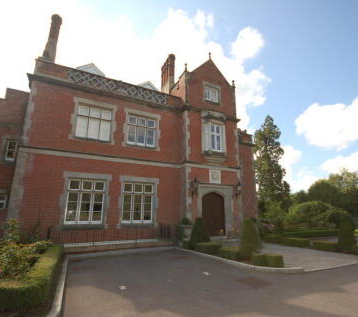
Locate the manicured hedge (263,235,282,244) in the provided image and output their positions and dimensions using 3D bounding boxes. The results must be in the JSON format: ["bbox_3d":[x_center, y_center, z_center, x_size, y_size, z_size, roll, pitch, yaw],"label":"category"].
[{"bbox_3d":[4.723,4.133,10.162,0.902,0.330,0.550,-6,-14,27],"label":"manicured hedge"}]

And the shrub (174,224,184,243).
[{"bbox_3d":[-0.040,3.753,9.990,0.460,0.870,0.460,7,-14,-26],"label":"shrub"}]

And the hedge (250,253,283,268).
[{"bbox_3d":[2.901,3.308,6.559,0.941,0.340,0.420,-2,-13,12],"label":"hedge"}]

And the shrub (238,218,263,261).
[{"bbox_3d":[2.566,2.855,7.246,0.850,1.310,0.850,6,-14,-26],"label":"shrub"}]

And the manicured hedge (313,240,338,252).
[{"bbox_3d":[7.594,4.462,10.047,0.492,0.424,1.231,7,-14,-26],"label":"manicured hedge"}]

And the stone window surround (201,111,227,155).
[{"bbox_3d":[2.215,-1.528,12.038,1.800,2.660,0.450,7,-14,-26],"label":"stone window surround"}]

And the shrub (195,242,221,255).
[{"bbox_3d":[1.256,3.641,8.091,0.992,0.300,0.470,-4,-13,21],"label":"shrub"}]

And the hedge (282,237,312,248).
[{"bbox_3d":[6.285,4.481,10.518,0.550,0.410,1.400,7,-14,-26],"label":"hedge"}]

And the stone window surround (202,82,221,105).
[{"bbox_3d":[2.266,-4.410,13.547,1.500,1.380,0.250,6,-14,-26],"label":"stone window surround"}]

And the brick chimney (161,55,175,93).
[{"bbox_3d":[-0.967,-6.569,16.760,0.560,3.400,1.800,7,-14,-26],"label":"brick chimney"}]

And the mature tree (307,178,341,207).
[{"bbox_3d":[21.683,5.918,29.403,4.616,5.764,4.616,-8,-15,35],"label":"mature tree"}]

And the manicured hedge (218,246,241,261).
[{"bbox_3d":[2.355,3.912,8.189,0.570,0.380,1.200,7,-14,-26],"label":"manicured hedge"}]

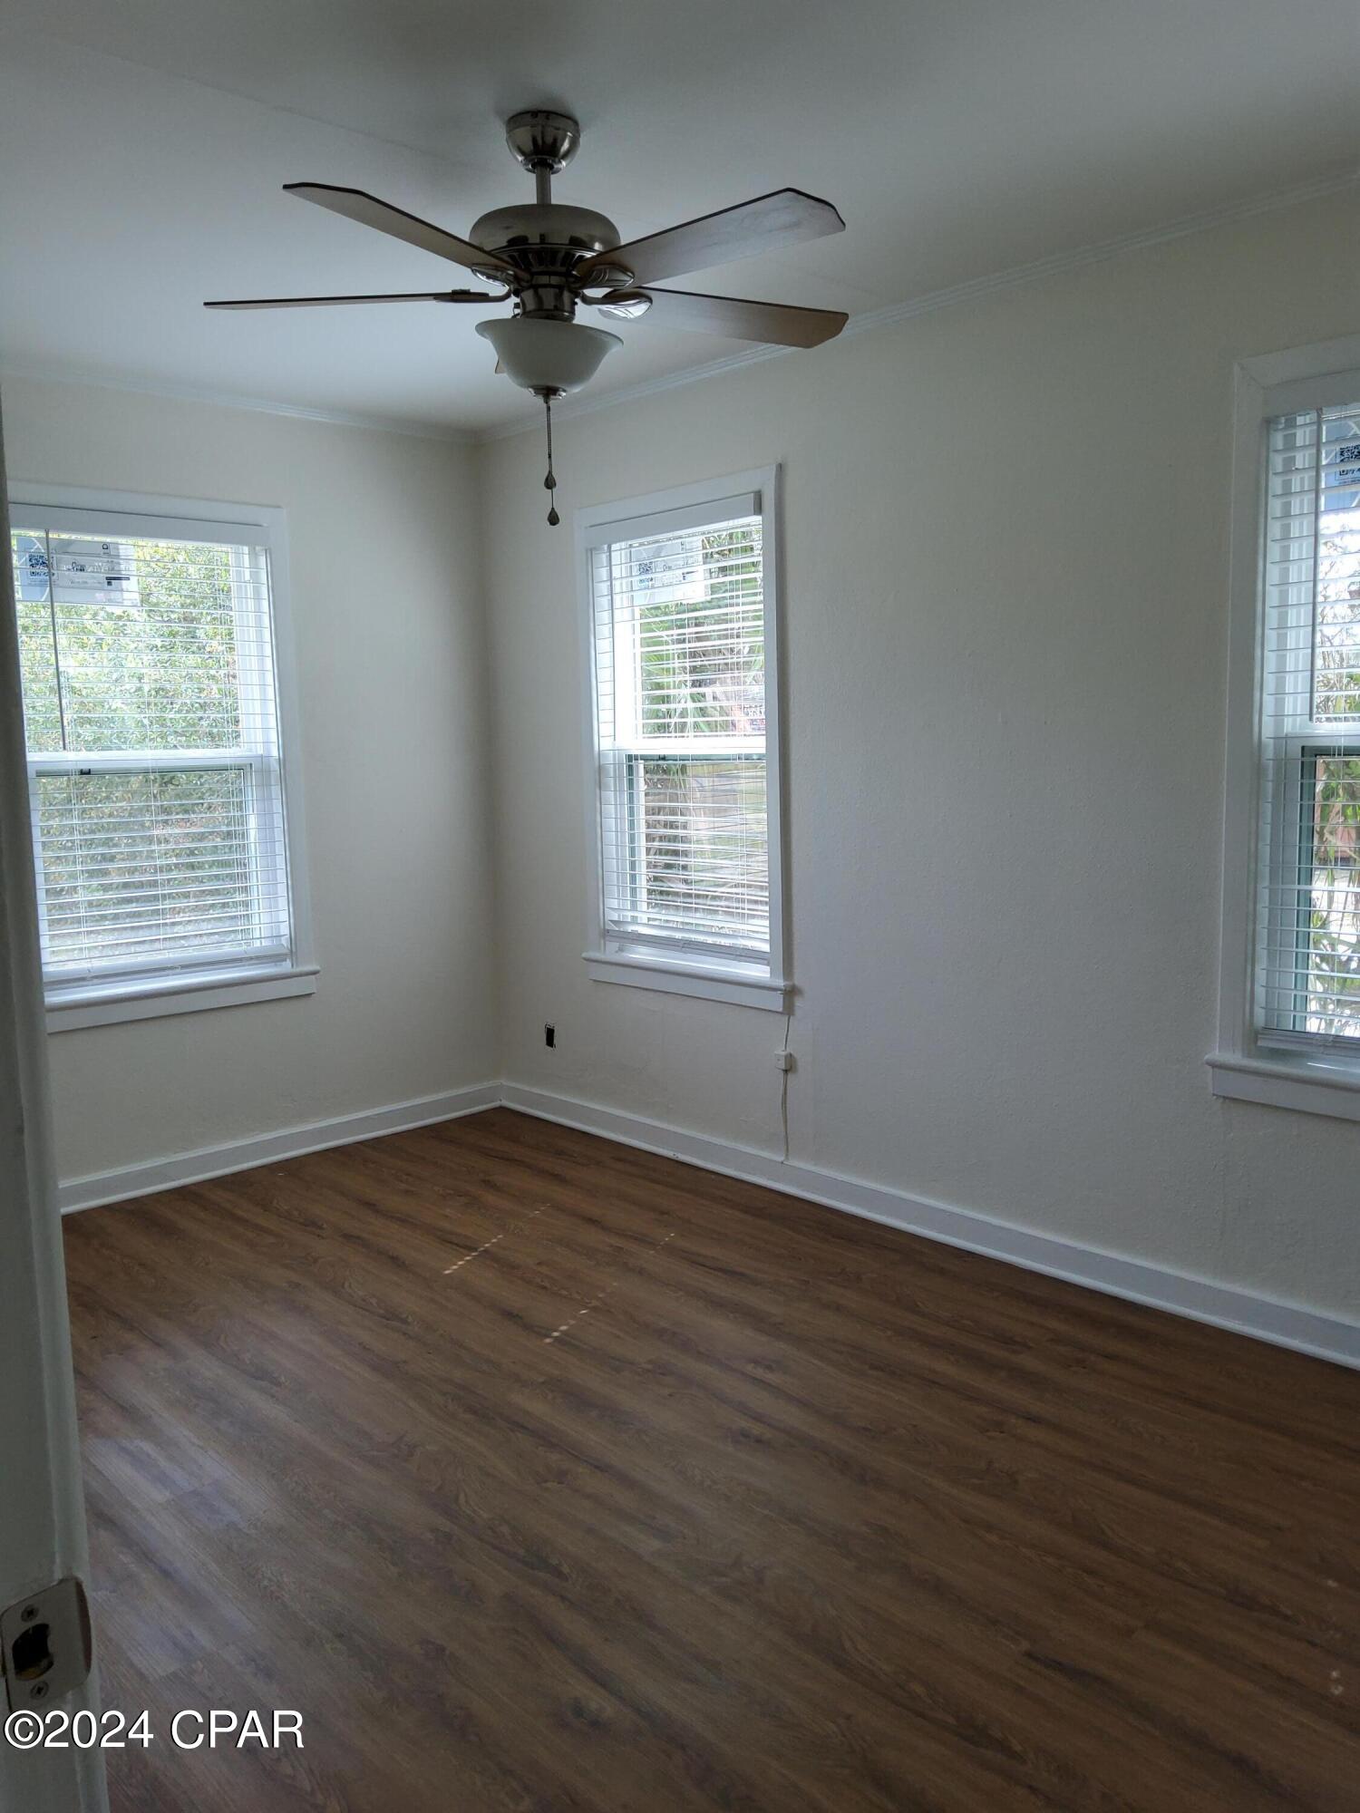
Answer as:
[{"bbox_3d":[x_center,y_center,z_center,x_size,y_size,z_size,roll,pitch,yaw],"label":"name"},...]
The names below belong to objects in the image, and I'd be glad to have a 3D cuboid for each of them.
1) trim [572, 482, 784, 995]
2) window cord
[{"bbox_3d":[-0.004,-0.495,4.273,0.120,1.575,0.930,-8,10,-43],"label":"trim"},{"bbox_3d":[0.319,0.542,4.065,0.025,0.450,0.040,-8,10,-43],"label":"window cord"}]

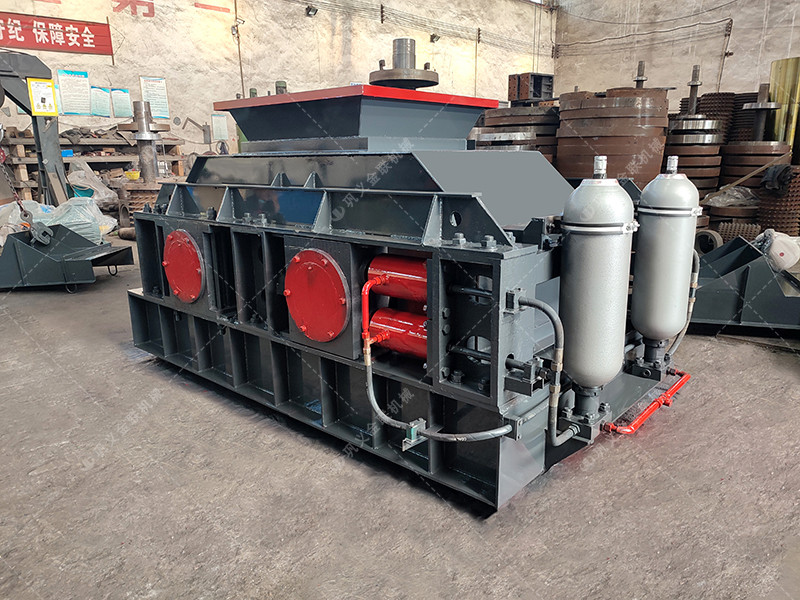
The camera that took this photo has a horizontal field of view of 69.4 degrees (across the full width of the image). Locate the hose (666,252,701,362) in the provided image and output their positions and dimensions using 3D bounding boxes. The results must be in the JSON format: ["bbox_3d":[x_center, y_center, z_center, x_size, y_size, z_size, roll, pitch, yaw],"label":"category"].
[{"bbox_3d":[1.729,0.016,3.651,0.195,0.730,0.360,11,19,40],"label":"hose"}]

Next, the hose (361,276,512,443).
[{"bbox_3d":[0.141,0.263,2.593,0.775,0.670,0.175,11,19,40],"label":"hose"}]

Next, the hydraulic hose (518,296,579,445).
[{"bbox_3d":[0.683,0.317,2.519,0.195,0.730,0.360,11,19,40],"label":"hydraulic hose"}]

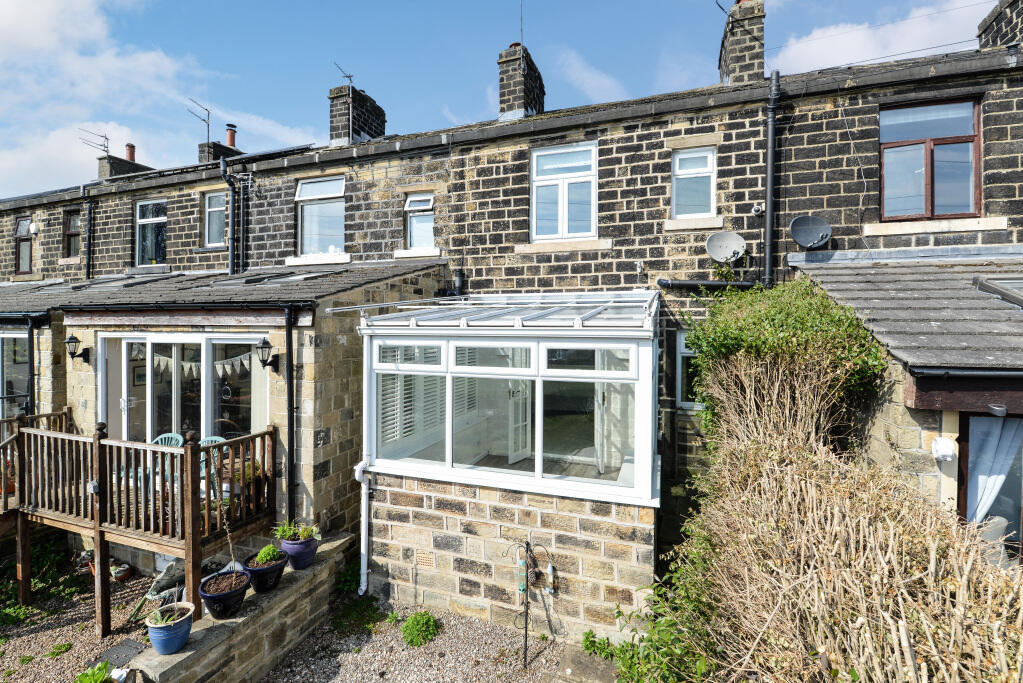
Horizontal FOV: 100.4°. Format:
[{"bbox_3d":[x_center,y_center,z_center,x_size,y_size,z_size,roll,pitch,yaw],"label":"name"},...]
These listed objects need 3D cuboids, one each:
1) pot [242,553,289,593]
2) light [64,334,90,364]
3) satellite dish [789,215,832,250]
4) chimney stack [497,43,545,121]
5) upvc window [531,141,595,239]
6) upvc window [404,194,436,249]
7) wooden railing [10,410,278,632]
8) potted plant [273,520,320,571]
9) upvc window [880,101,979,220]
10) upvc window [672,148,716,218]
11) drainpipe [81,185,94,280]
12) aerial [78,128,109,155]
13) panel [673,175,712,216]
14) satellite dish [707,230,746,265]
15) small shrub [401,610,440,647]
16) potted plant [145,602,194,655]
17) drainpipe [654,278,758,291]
[{"bbox_3d":[-2.189,2.063,3.806,0.346,0.215,0.346,0,1,0],"label":"pot"},{"bbox_3d":[-5.873,0.089,5.758,0.178,0.404,0.256,1,2,17],"label":"light"},{"bbox_3d":[4.105,-1.492,5.835,0.519,0.456,0.353,0,1,13],"label":"satellite dish"},{"bbox_3d":[0.234,-6.167,10.954,0.617,1.764,1.617,1,1,17],"label":"chimney stack"},{"bbox_3d":[0.881,-2.491,7.193,1.129,1.608,0.099,1,2,17],"label":"upvc window"},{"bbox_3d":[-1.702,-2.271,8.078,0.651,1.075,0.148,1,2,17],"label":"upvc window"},{"bbox_3d":[-4.252,1.975,4.950,2.950,2.225,0.911,1,1,17],"label":"wooden railing"},{"bbox_3d":[-2.160,2.079,4.351,0.404,0.434,0.385,1,2,17],"label":"potted plant"},{"bbox_3d":[5.382,-2.325,5.496,1.020,1.500,0.100,1,1,17],"label":"upvc window"},{"bbox_3d":[2.721,-2.350,6.335,0.600,1.020,0.100,1,1,17],"label":"upvc window"},{"bbox_3d":[-10.578,-2.709,10.618,0.095,2.308,0.200,1,2,17],"label":"drainpipe"},{"bbox_3d":[-13.176,-6.394,13.413,0.400,0.670,0.820,1,1,17],"label":"aerial"},{"bbox_3d":[2.864,-2.290,6.718,0.549,0.637,0.029,1,1,17],"label":"panel"},{"bbox_3d":[3.107,-1.355,6.148,0.519,0.456,0.353,0,1,13],"label":"satellite dish"},{"bbox_3d":[-0.925,2.993,4.508,0.353,0.235,0.314,1,1,17],"label":"small shrub"},{"bbox_3d":[-2.783,2.329,3.466,0.314,0.304,0.314,1,1,17],"label":"potted plant"},{"bbox_3d":[2.975,-0.865,6.493,1.450,0.127,0.137,1,1,17],"label":"drainpipe"}]

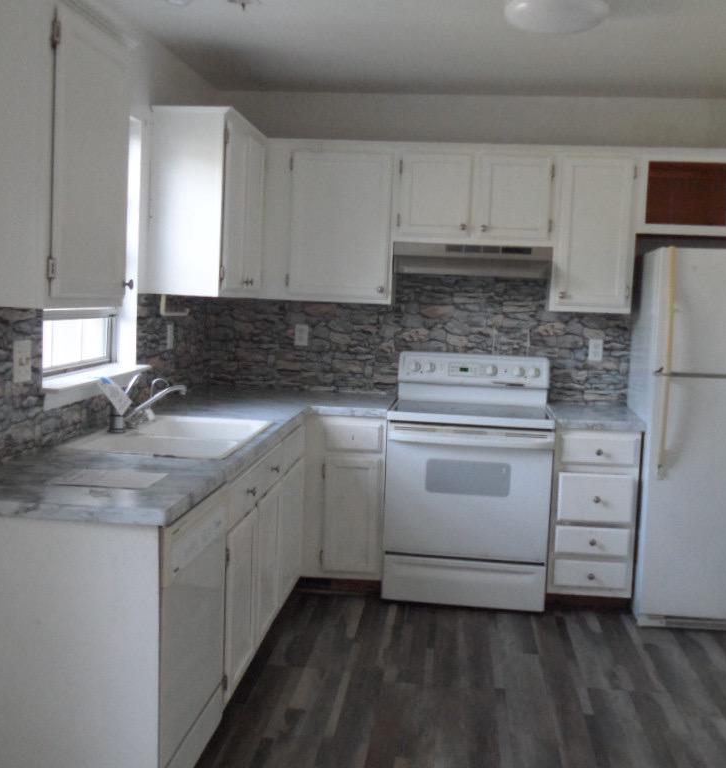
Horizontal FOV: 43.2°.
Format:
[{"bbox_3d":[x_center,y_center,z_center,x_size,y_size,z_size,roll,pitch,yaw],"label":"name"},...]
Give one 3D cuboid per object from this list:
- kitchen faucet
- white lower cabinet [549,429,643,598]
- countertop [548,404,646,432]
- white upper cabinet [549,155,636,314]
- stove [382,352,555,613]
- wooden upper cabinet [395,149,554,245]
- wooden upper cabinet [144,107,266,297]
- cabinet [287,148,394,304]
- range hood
[{"bbox_3d":[-0.765,0.070,3.264,0.280,0.210,0.090,3,6,6],"label":"kitchen faucet"},{"bbox_3d":[1.079,0.570,4.443,0.382,0.790,0.620,3,6,6],"label":"white lower cabinet"},{"bbox_3d":[1.101,0.159,4.468,0.387,0.042,0.640,3,6,6],"label":"countertop"},{"bbox_3d":[1.126,-0.737,4.542,0.386,0.760,0.325,3,6,6],"label":"white upper cabinet"},{"bbox_3d":[0.512,0.446,4.520,0.757,1.143,0.670,3,6,6],"label":"stove"},{"bbox_3d":[0.550,-0.904,4.508,0.759,0.450,0.335,3,6,6],"label":"wooden upper cabinet"},{"bbox_3d":[-0.687,-0.782,4.178,0.325,0.780,0.765,3,6,6],"label":"wooden upper cabinet"},{"bbox_3d":[-0.097,-0.786,4.589,0.533,0.750,0.335,3,6,6],"label":"cabinet"},{"bbox_3d":[0.534,-0.605,4.489,0.755,0.140,0.430,3,6,6],"label":"range hood"}]

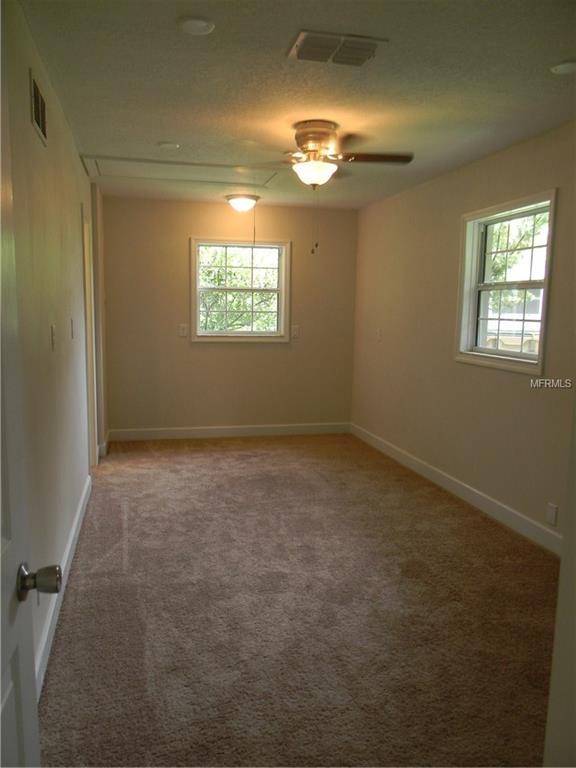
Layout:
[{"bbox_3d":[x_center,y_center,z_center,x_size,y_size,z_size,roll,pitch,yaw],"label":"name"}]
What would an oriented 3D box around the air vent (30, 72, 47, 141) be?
[{"bbox_3d":[-1.011,-1.116,2.538,0.020,0.205,0.400,-1,7,-14],"label":"air vent"}]

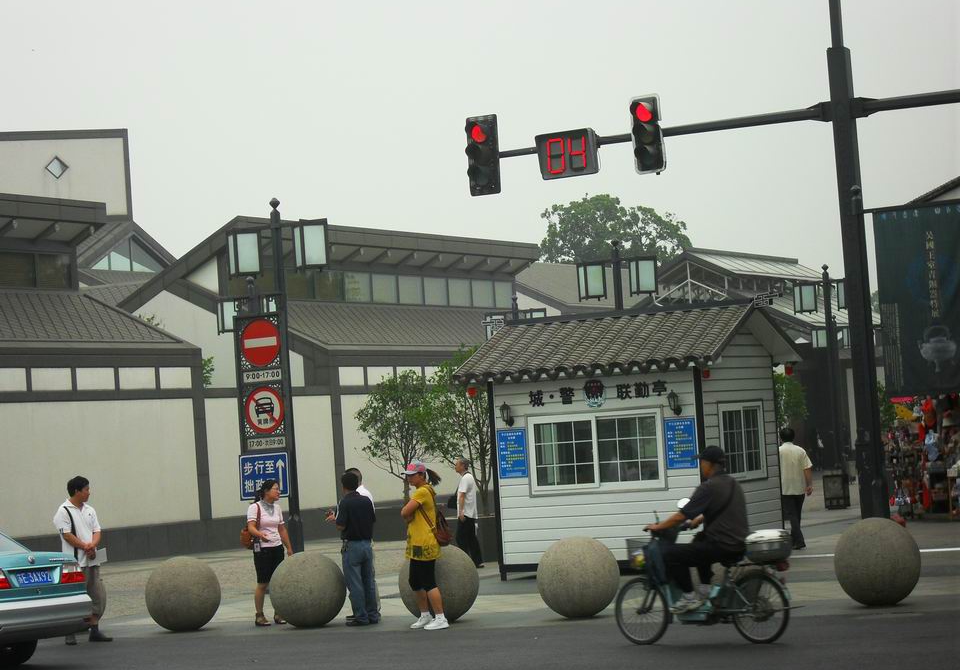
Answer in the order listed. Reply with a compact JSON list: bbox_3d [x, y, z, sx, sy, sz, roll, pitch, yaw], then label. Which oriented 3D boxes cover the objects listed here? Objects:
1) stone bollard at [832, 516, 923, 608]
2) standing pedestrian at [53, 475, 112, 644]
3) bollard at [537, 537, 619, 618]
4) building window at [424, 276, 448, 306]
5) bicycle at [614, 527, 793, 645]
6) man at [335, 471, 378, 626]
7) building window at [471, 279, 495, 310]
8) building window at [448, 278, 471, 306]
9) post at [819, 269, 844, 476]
[{"bbox_3d":[3.696,2.113,22.950,0.810,0.810,0.810,-4,-3,0],"label":"stone bollard"},{"bbox_3d":[-4.171,2.356,25.900,0.520,1.740,0.400,-1,-4,-42],"label":"standing pedestrian"},{"bbox_3d":[0.974,2.397,24.400,0.810,0.810,0.810,-4,-3,0],"label":"bollard"},{"bbox_3d":[-1.270,-1.250,71.600,0.100,0.830,1.360,-6,-3,29],"label":"building window"},{"bbox_3d":[1.947,2.197,21.600,1.740,1.060,0.600,-6,-3,36],"label":"bicycle"},{"bbox_3d":[-1.291,2.237,25.800,0.460,1.630,0.340,-2,-4,-40],"label":"man"},{"bbox_3d":[0.090,-1.210,74.000,0.100,0.830,1.400,-6,-3,29],"label":"building window"},{"bbox_3d":[-0.498,-1.045,60.000,0.100,0.670,1.180,-5,-3,26],"label":"building window"},{"bbox_3d":[8.257,1.183,57.279,0.280,5.580,0.280,-6,-3,29],"label":"post"}]

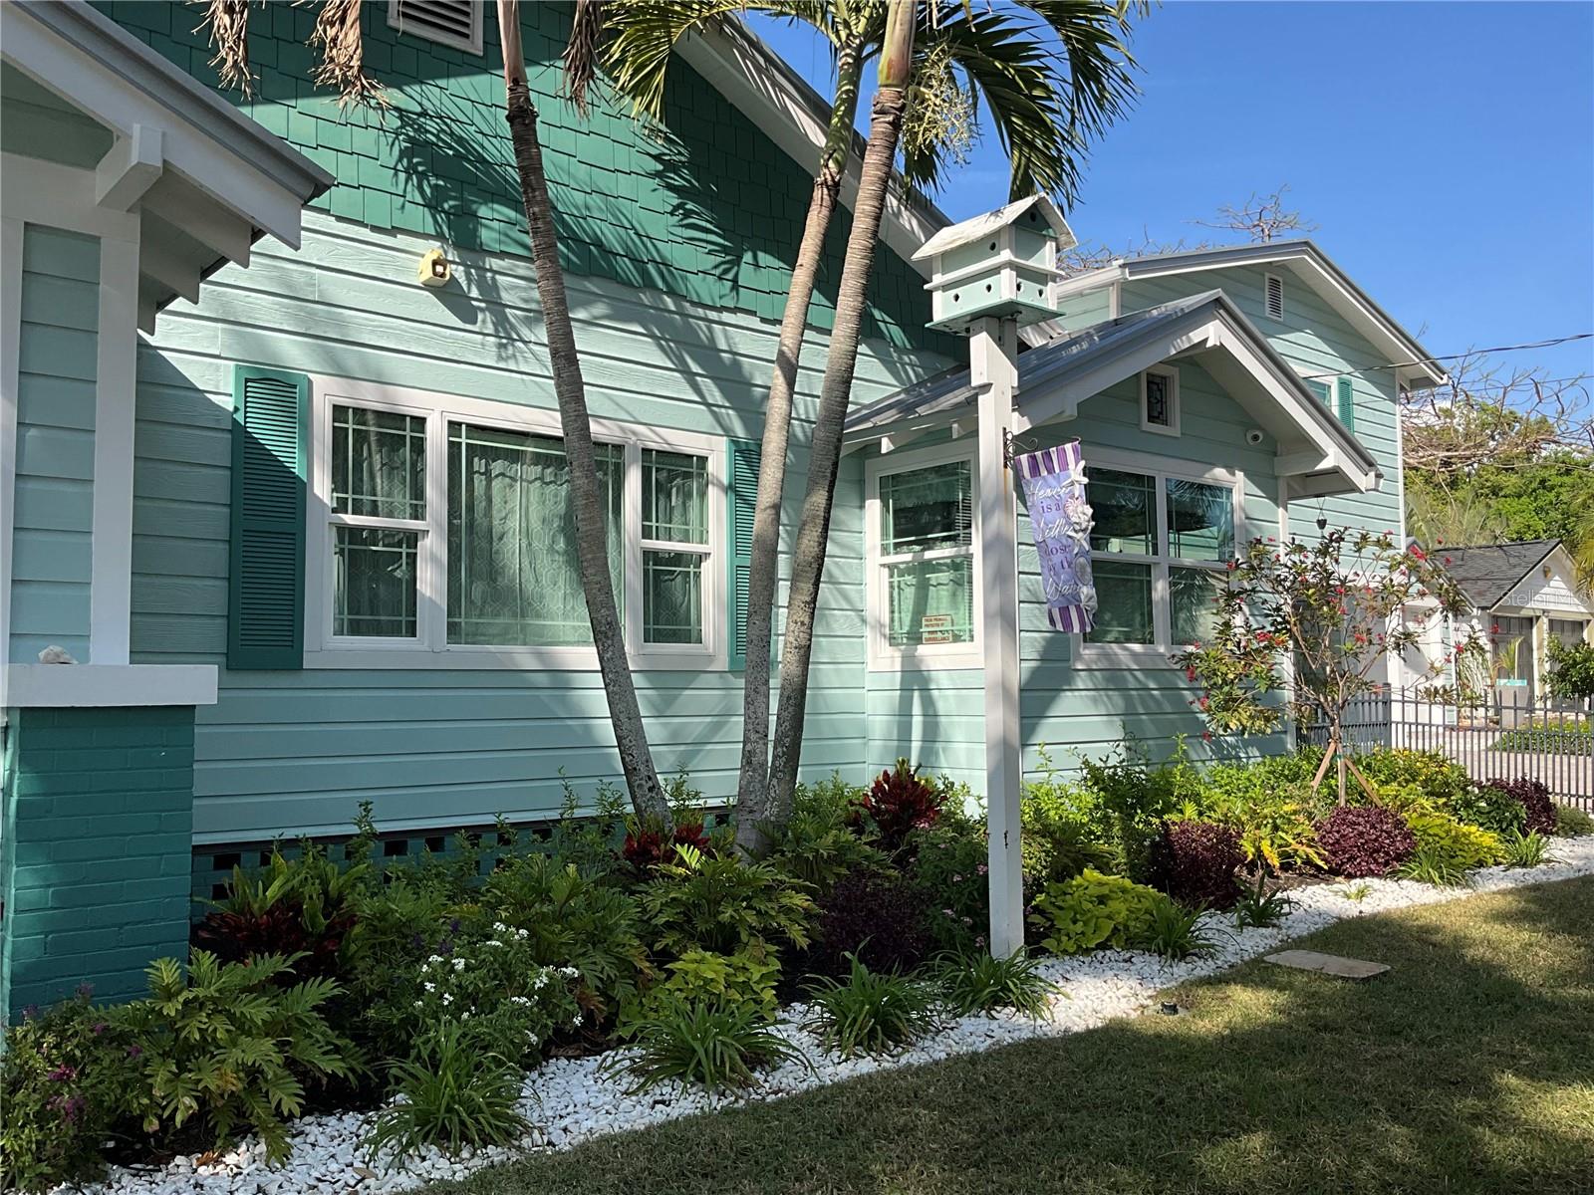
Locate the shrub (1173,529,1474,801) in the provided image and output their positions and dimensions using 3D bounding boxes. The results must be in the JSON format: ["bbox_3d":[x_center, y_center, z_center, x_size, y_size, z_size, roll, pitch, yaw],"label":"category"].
[{"bbox_3d":[3.464,0.534,8.750,1.800,1.980,1.600,-2,-5,21],"label":"shrub"}]

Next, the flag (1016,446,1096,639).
[{"bbox_3d":[1.044,-0.224,5.317,0.070,0.720,0.320,-8,2,-33],"label":"flag"}]

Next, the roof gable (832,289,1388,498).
[{"bbox_3d":[2.180,-1.348,9.343,4.176,1.146,1.792,3,-6,-40],"label":"roof gable"}]

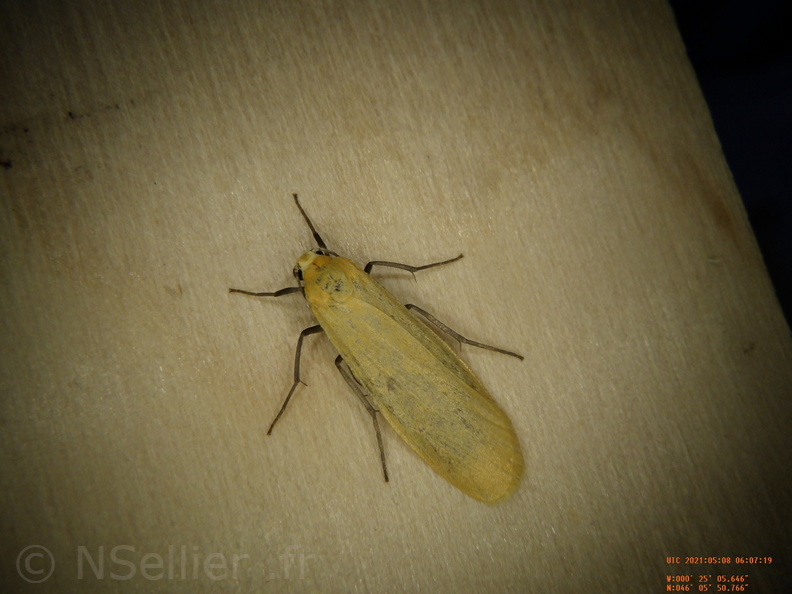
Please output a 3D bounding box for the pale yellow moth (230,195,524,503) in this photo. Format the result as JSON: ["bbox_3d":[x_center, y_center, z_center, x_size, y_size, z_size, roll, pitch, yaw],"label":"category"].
[{"bbox_3d":[-0.001,0.003,0.039,0.014,0.004,0.019,-42,86,-3],"label":"pale yellow moth"}]

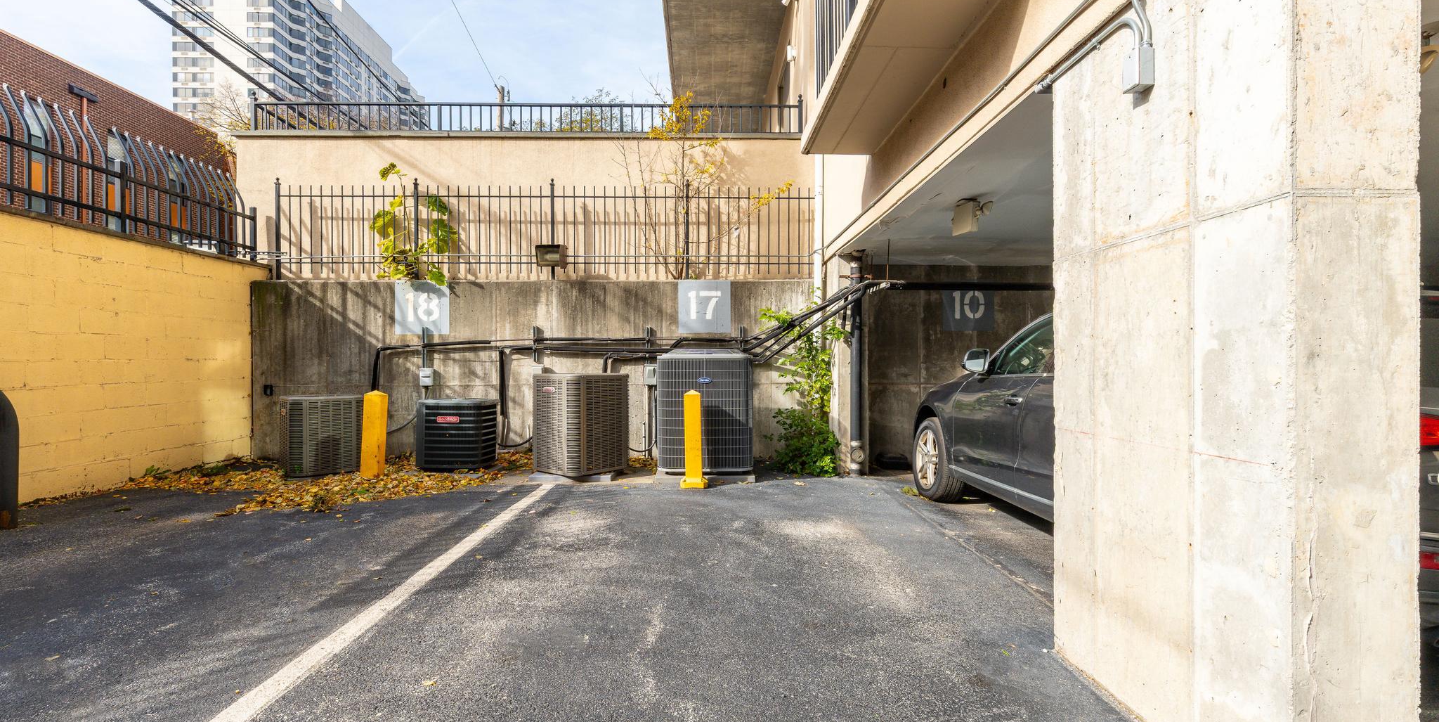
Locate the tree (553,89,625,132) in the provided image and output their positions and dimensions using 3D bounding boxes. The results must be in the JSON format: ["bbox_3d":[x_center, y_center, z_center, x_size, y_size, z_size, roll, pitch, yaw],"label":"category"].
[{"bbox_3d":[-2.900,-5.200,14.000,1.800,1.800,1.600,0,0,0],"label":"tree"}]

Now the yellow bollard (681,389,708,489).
[{"bbox_3d":[-0.224,0.683,5.660,0.235,0.845,0.235,-1,0,-1],"label":"yellow bollard"}]

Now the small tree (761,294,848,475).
[{"bbox_3d":[0.870,0.220,6.600,0.900,1.840,0.650,0,0,0],"label":"small tree"}]

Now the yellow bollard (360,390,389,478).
[{"bbox_3d":[-3.090,0.655,5.720,0.150,0.790,0.150,2,0,6],"label":"yellow bollard"}]

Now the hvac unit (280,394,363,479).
[{"bbox_3d":[-3.740,0.676,6.020,0.600,0.700,0.600,0,0,-42],"label":"hvac unit"}]

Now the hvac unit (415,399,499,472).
[{"bbox_3d":[-2.540,0.695,6.240,0.610,0.660,0.580,0,0,4],"label":"hvac unit"}]

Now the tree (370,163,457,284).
[{"bbox_3d":[-3.400,-1.530,7.120,0.920,1.310,0.650,0,0,0],"label":"tree"}]

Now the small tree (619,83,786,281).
[{"bbox_3d":[-0.180,-2.000,7.150,1.900,2.100,1.100,0,0,0],"label":"small tree"}]

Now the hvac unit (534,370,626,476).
[{"bbox_3d":[-1.340,0.587,6.240,0.700,0.925,0.700,0,0,40],"label":"hvac unit"}]

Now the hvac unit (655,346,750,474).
[{"bbox_3d":[-0.140,0.468,6.310,0.880,1.140,0.880,0,0,-1],"label":"hvac unit"}]

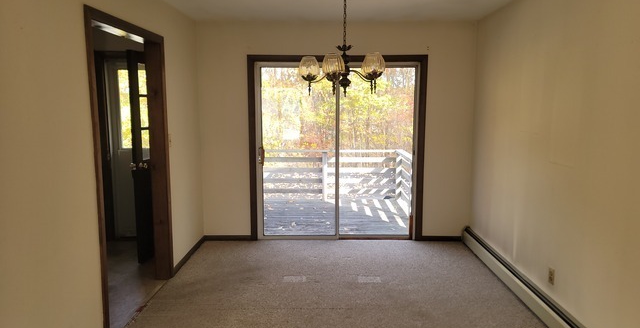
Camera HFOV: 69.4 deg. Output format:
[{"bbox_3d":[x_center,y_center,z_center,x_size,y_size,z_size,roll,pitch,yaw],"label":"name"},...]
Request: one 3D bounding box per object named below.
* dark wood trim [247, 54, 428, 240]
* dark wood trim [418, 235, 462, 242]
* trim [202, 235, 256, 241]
[{"bbox_3d":[0.189,-0.152,5.148,1.948,2.063,0.105,0,8,1],"label":"dark wood trim"},{"bbox_3d":[1.395,0.848,5.221,0.470,0.061,0.020,0,8,1],"label":"dark wood trim"},{"bbox_3d":[-1.045,0.844,5.255,0.540,0.061,0.020,0,8,1],"label":"trim"}]

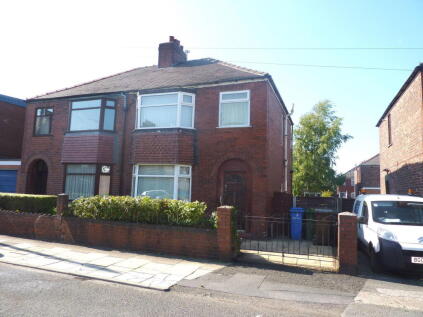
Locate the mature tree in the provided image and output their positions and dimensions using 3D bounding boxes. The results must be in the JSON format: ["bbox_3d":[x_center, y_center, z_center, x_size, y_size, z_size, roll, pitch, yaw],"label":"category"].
[{"bbox_3d":[8.160,-0.256,23.074,4.800,8.800,4.600,0,-6,21],"label":"mature tree"}]

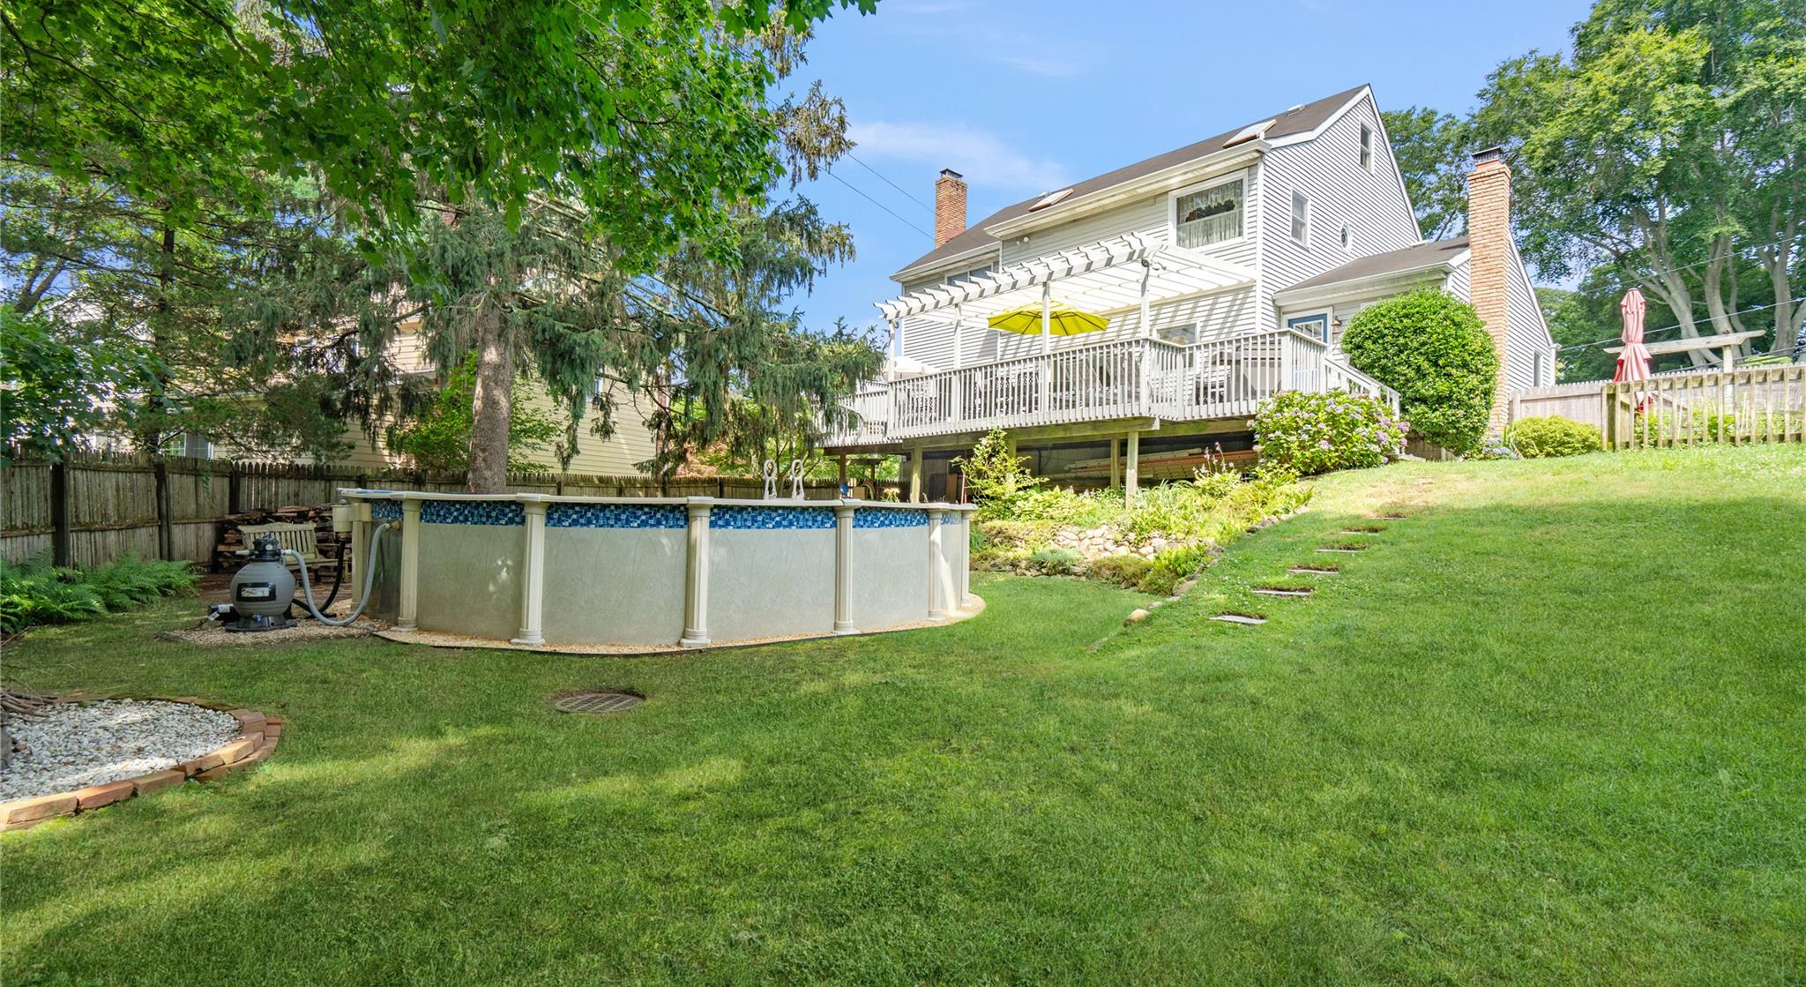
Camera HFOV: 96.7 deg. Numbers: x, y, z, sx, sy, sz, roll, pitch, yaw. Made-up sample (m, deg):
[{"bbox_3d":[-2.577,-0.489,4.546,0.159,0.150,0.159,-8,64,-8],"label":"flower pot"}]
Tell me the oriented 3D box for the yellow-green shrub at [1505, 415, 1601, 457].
[{"bbox_3d":[10.900,-0.950,13.450,1.100,0.700,1.300,2,-2,-44],"label":"yellow-green shrub"}]

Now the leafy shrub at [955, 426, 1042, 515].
[{"bbox_3d":[1.668,-0.277,14.106,1.400,1.750,1.500,2,-1,-42],"label":"leafy shrub"}]

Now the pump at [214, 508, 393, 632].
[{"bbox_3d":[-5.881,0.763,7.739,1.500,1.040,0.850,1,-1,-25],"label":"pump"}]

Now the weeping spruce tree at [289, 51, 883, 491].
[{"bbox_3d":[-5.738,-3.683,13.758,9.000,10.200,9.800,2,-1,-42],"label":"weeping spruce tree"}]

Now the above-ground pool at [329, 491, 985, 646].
[{"bbox_3d":[-2.845,0.738,10.710,7.500,1.340,7.500,1,-1,0],"label":"above-ground pool"}]

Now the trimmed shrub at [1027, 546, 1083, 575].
[{"bbox_3d":[2.297,1.008,12.436,0.680,0.470,0.850,2,-1,-42],"label":"trimmed shrub"}]

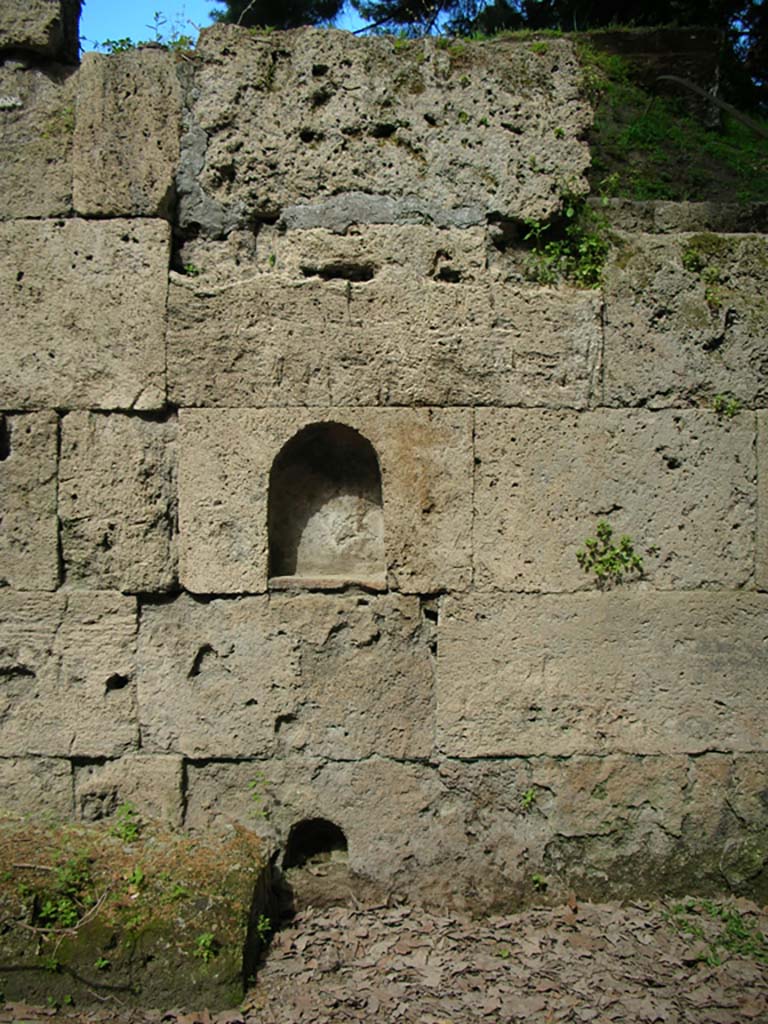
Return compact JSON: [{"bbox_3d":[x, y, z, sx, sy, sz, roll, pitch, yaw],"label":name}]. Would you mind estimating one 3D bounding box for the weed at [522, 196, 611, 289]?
[{"bbox_3d":[0.702,-1.032,3.980,0.338,0.346,0.220,0,0,0],"label":"weed"}]

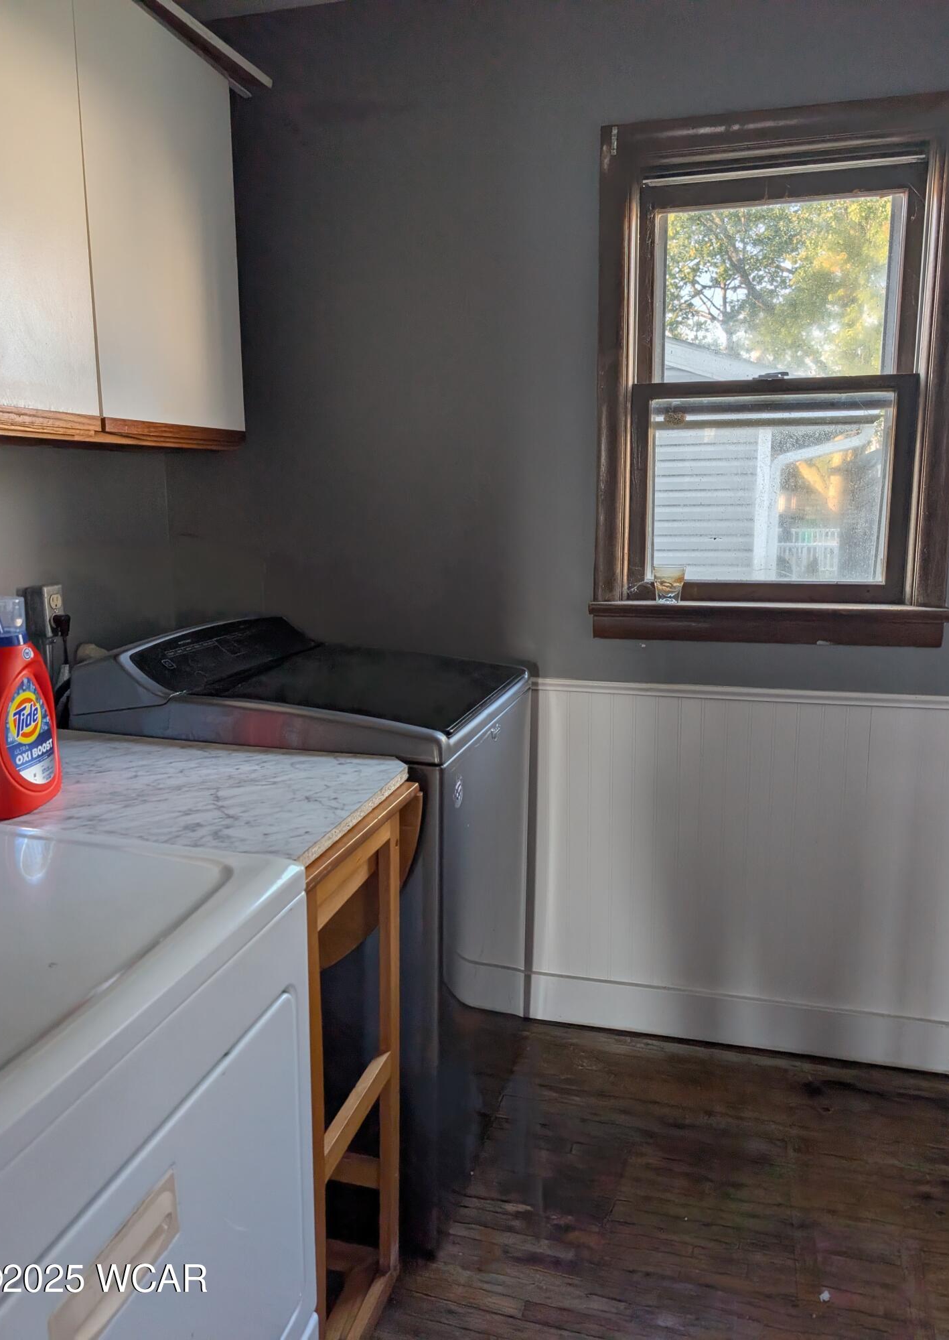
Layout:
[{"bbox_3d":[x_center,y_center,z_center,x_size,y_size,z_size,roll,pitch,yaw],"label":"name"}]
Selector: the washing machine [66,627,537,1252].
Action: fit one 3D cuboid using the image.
[{"bbox_3d":[-0.312,0.468,2.034,0.715,1.050,0.700,3,10,15],"label":"washing machine"}]

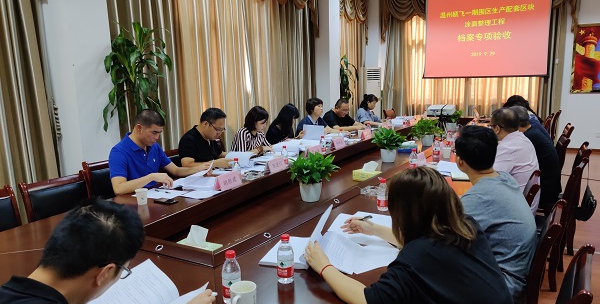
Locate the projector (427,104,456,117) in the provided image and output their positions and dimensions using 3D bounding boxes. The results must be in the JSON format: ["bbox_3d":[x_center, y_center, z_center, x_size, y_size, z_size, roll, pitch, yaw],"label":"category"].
[{"bbox_3d":[2.056,-0.603,6.799,0.360,0.105,0.260,4,15,31],"label":"projector"}]

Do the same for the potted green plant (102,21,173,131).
[{"bbox_3d":[-1.370,-0.119,4.117,0.580,1.950,0.580,4,11,29],"label":"potted green plant"}]

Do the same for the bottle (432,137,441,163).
[{"bbox_3d":[1.172,-0.040,3.989,0.062,0.177,0.062,4,11,29],"label":"bottle"}]

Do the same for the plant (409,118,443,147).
[{"bbox_3d":[1.367,-0.213,4.988,0.370,0.300,0.360,4,11,29],"label":"plant"}]

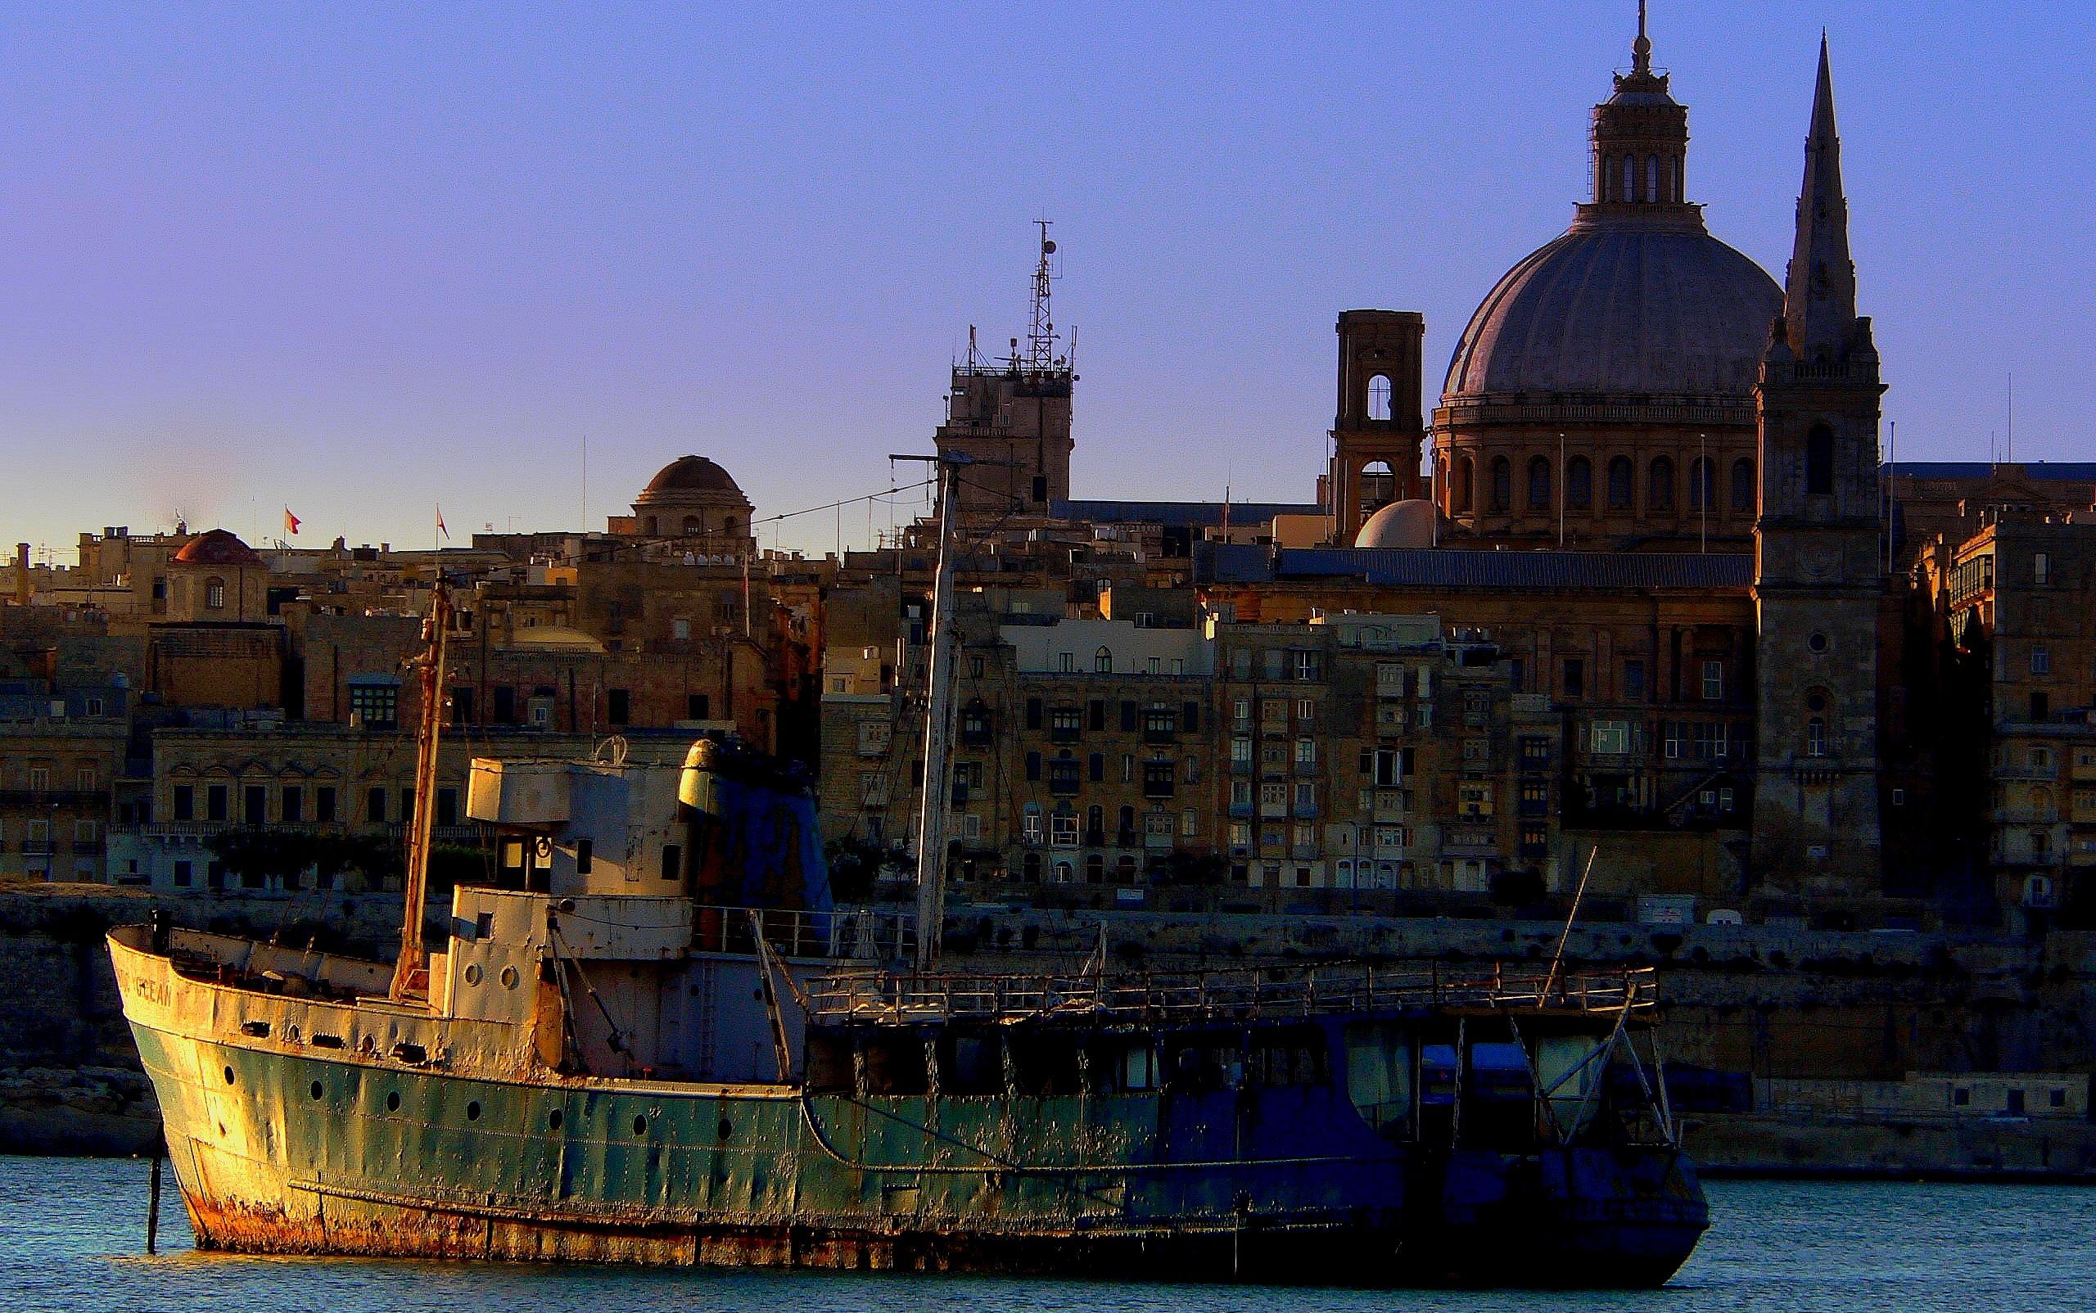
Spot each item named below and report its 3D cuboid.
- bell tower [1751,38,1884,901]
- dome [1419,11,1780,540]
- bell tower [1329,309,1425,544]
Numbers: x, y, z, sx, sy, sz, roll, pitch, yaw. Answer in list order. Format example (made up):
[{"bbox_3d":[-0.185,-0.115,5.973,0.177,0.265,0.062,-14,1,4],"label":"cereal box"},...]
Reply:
[{"bbox_3d":[61.010,-15.070,1110.000,10.200,68.500,10.200,0,-2,0],"label":"bell tower"},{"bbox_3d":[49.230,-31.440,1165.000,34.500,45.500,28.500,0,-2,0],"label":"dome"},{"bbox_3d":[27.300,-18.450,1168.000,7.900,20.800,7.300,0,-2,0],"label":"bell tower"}]

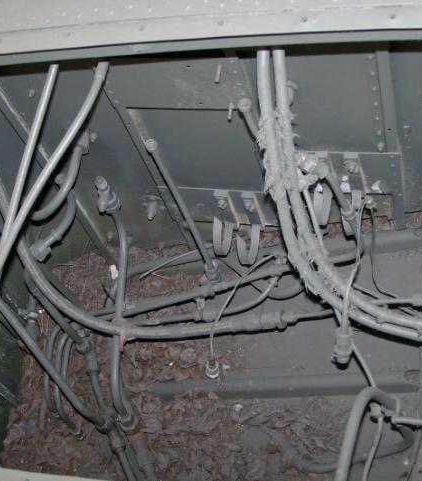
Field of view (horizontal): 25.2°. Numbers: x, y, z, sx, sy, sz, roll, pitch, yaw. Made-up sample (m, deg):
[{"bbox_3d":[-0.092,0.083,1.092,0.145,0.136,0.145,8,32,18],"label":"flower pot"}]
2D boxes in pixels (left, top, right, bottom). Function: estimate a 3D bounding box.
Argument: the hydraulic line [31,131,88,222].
[{"bbox_3d":[-0.216,-0.093,1.370,0.042,0.139,0.045,35,25,0],"label":"hydraulic line"}]

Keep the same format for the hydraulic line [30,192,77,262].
[{"bbox_3d":[-0.235,-0.021,1.440,0.042,0.040,0.107,32,112,0],"label":"hydraulic line"}]

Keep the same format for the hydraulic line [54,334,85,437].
[{"bbox_3d":[-0.224,0.228,1.490,0.036,0.050,0.157,-7,83,0],"label":"hydraulic line"}]

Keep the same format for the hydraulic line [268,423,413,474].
[{"bbox_3d":[0.163,0.265,1.205,0.195,0.035,0.062,-9,55,28],"label":"hydraulic line"}]

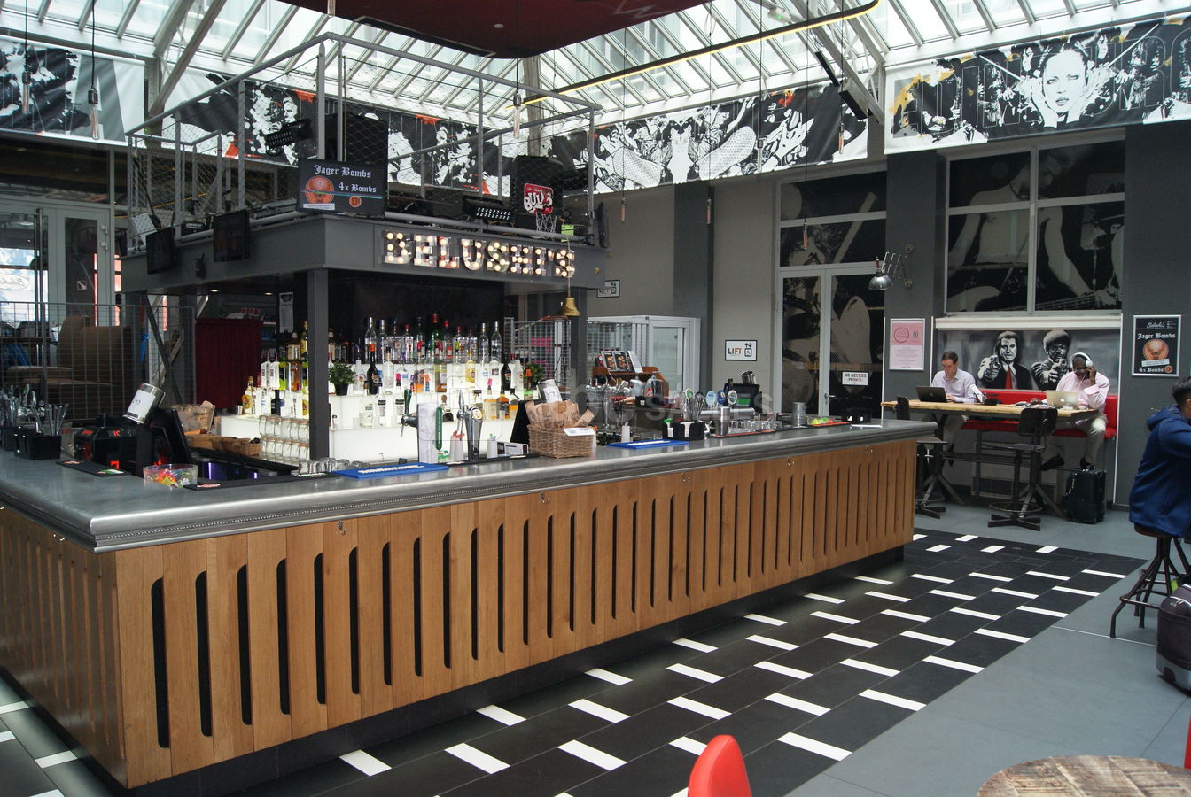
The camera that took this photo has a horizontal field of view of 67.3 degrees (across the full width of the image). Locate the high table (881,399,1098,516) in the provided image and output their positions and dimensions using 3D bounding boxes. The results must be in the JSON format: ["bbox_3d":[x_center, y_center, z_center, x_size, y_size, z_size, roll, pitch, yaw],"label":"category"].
[{"bbox_3d":[4.137,0.633,9.484,1.940,1.100,0.880,3,4,43],"label":"high table"}]

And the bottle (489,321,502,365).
[{"bbox_3d":[-0.727,-0.407,6.550,0.080,0.315,0.080,4,4,45],"label":"bottle"}]

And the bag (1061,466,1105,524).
[{"bbox_3d":[4.939,0.966,9.038,0.250,0.540,0.350,-1,3,-34],"label":"bag"}]

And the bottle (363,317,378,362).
[{"bbox_3d":[-1.467,-0.383,5.850,0.078,0.305,0.078,4,4,45],"label":"bottle"}]

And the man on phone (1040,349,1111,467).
[{"bbox_3d":[5.219,0.131,9.628,0.820,1.260,0.600,-2,4,-42],"label":"man on phone"}]

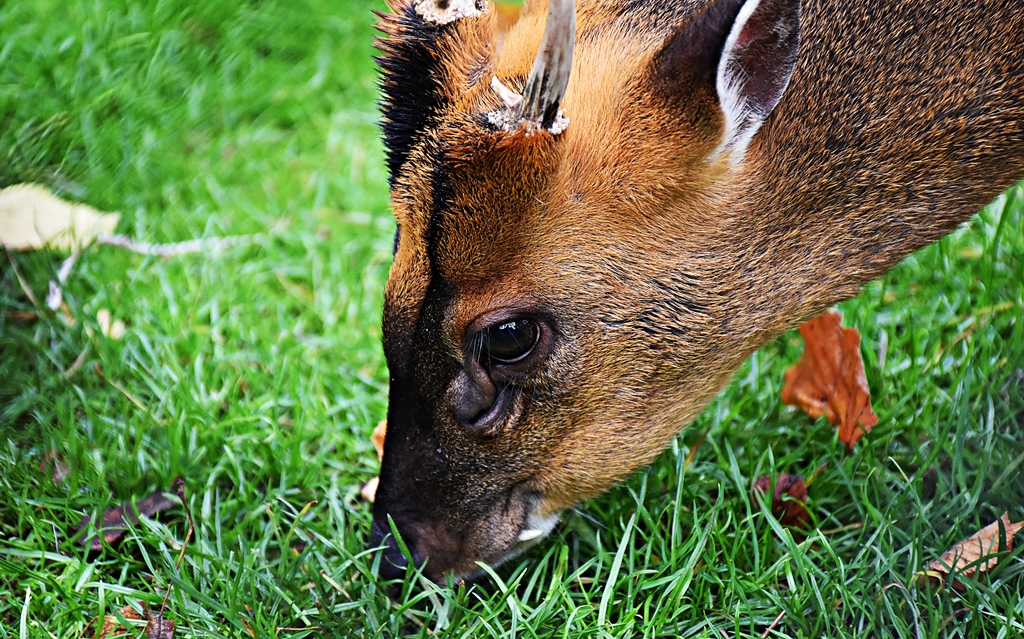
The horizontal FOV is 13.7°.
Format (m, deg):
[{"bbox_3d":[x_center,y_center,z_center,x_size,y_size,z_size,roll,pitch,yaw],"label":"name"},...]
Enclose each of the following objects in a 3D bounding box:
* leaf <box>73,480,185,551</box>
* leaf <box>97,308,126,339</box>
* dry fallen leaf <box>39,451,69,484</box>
[{"bbox_3d":[-0.151,0.077,1.684,0.045,0.011,0.021,-18,39,-24],"label":"leaf"},{"bbox_3d":[-0.168,0.002,1.791,0.013,0.007,0.012,0,35,0],"label":"leaf"},{"bbox_3d":[-0.184,0.059,1.710,0.014,0.008,0.015,0,35,0],"label":"dry fallen leaf"}]

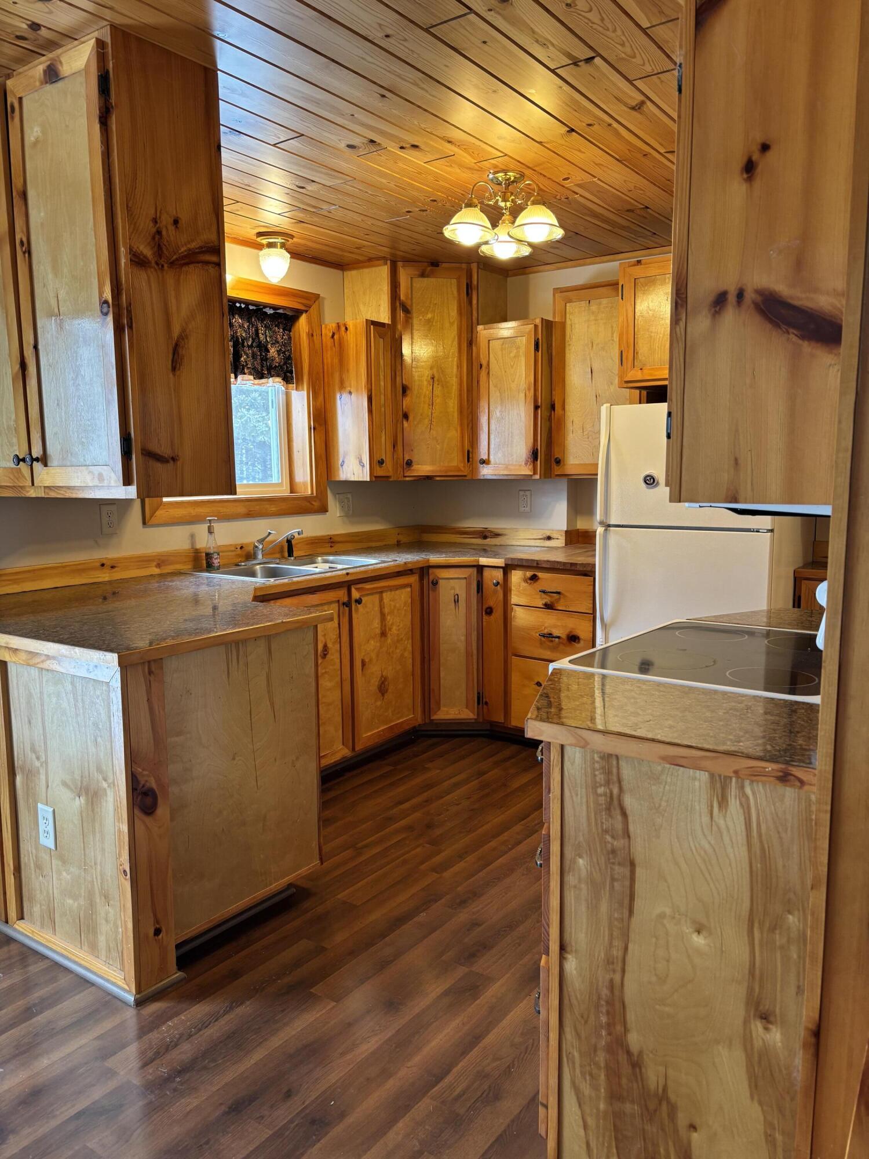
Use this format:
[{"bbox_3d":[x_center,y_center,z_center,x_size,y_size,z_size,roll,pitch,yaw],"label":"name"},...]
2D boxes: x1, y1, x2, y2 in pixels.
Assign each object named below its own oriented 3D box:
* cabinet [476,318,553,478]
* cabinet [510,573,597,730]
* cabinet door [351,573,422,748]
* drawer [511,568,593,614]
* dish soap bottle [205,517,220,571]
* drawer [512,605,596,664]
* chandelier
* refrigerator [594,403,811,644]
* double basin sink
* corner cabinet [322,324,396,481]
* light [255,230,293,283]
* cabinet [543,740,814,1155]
[{"bbox_3d":[0.464,-0.907,4.477,0.370,0.767,0.310,5,9,35],"label":"cabinet"},{"bbox_3d":[0.689,0.310,4.233,0.465,0.777,0.590,5,9,35],"label":"cabinet"},{"bbox_3d":[-0.223,0.367,4.019,0.022,0.740,0.488,5,9,36],"label":"cabinet door"},{"bbox_3d":[0.636,0.037,4.103,0.425,0.167,0.400,5,9,35],"label":"drawer"},{"bbox_3d":[-0.962,-0.155,3.764,0.063,0.226,0.063,6,10,41],"label":"dish soap bottle"},{"bbox_3d":[0.639,0.241,4.130,0.425,0.246,0.400,5,9,35],"label":"drawer"},{"bbox_3d":[0.263,-1.330,3.156,0.435,0.245,0.410,0,7,5],"label":"chandelier"},{"bbox_3d":[1.192,0.054,3.826,0.714,1.605,0.730,5,9,36],"label":"refrigerator"},{"bbox_3d":[-0.620,0.021,3.896,0.560,0.180,0.840,5,9,36],"label":"double basin sink"},{"bbox_3d":[-0.374,-0.898,4.436,0.285,0.776,0.203,5,9,36],"label":"corner cabinet"},{"bbox_3d":[-0.708,-1.433,3.888,0.165,0.208,0.165,-1,7,0],"label":"light"},{"bbox_3d":[0.541,0.720,1.563,0.600,0.884,0.345,5,9,36],"label":"cabinet"}]

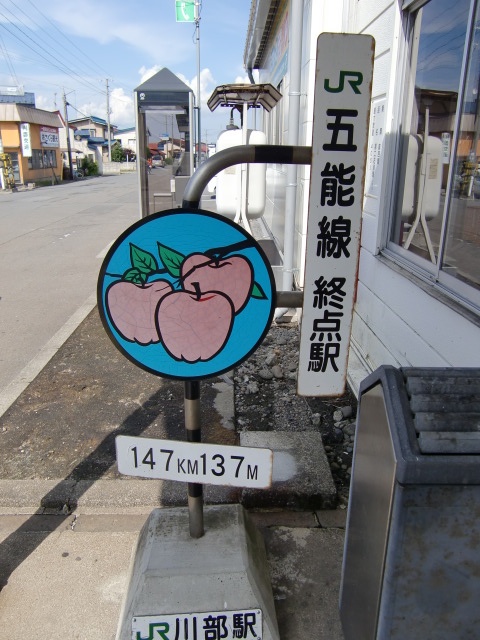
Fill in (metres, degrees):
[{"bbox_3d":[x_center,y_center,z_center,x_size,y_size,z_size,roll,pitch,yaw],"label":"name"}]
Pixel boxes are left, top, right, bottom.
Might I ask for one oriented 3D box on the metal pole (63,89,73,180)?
[{"bbox_3d":[-10.677,-11.421,32.056,0.250,5.400,0.250,0,18,-2],"label":"metal pole"}]

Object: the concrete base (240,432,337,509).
[{"bbox_3d":[0.225,0.741,2.646,0.445,0.095,0.570,0,18,-2],"label":"concrete base"}]

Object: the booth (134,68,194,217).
[{"bbox_3d":[-1.199,-2.667,8.616,0.900,2.700,0.880,0,18,-2],"label":"booth"}]

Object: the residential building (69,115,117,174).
[{"bbox_3d":[-16.030,-19.640,57.310,4.900,5.700,7.000,0,18,-2],"label":"residential building"}]

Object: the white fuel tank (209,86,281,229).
[{"bbox_3d":[0.021,-1.087,4.900,0.620,1.980,1.300,0,17,-1],"label":"white fuel tank"}]

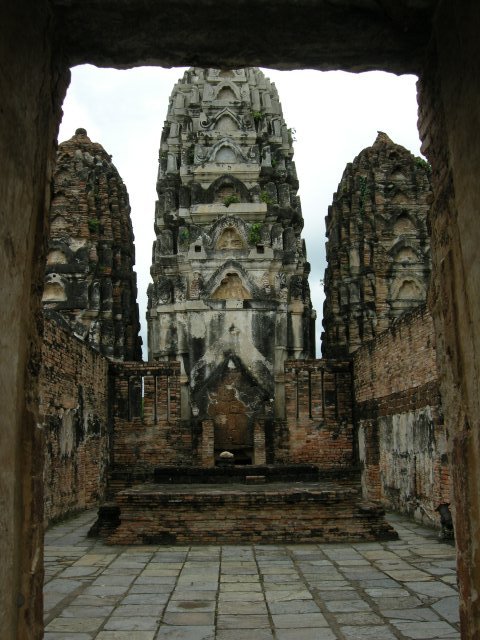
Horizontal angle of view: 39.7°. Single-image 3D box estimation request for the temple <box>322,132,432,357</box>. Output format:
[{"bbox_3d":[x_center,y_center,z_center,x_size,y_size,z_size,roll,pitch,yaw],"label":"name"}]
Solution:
[{"bbox_3d":[4.939,-0.854,22.097,4.250,11.500,4.200,-1,-10,-1],"label":"temple"}]

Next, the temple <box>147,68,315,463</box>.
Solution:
[{"bbox_3d":[-0.388,-2.582,22.122,5.350,14.500,5.400,-1,-10,-1],"label":"temple"}]

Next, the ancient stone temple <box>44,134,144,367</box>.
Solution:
[{"bbox_3d":[-5.483,-0.699,21.897,4.200,11.500,4.200,-1,-10,-1],"label":"ancient stone temple"}]

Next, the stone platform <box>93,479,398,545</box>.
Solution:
[{"bbox_3d":[0.005,3.516,12.320,4.980,0.770,3.300,-1,-10,-1],"label":"stone platform"}]

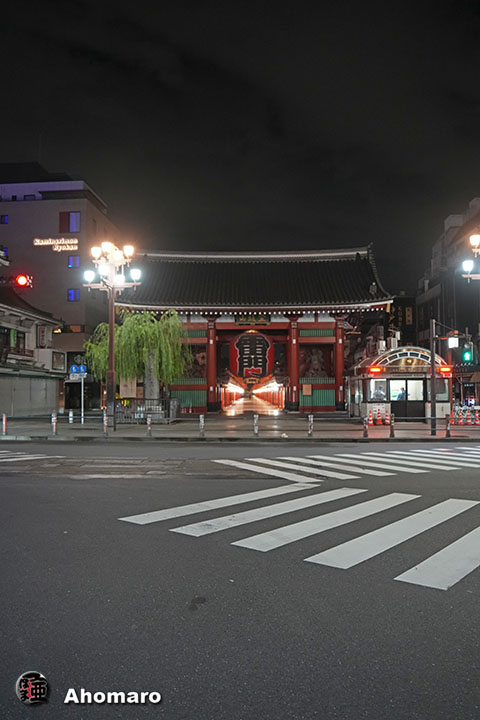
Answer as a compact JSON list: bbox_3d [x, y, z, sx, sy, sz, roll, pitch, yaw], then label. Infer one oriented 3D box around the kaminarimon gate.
[{"bbox_3d":[0.906,-1.962,42.483,17.300,11.900,11.200,0,-3,1],"label":"kaminarimon gate"}]

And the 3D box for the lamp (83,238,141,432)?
[{"bbox_3d":[-5.217,-0.990,24.597,2.500,7.730,2.500,0,-3,0],"label":"lamp"}]

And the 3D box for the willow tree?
[{"bbox_3d":[-5.601,0.270,33.038,5.700,6.020,5.300,0,-3,0],"label":"willow tree"}]

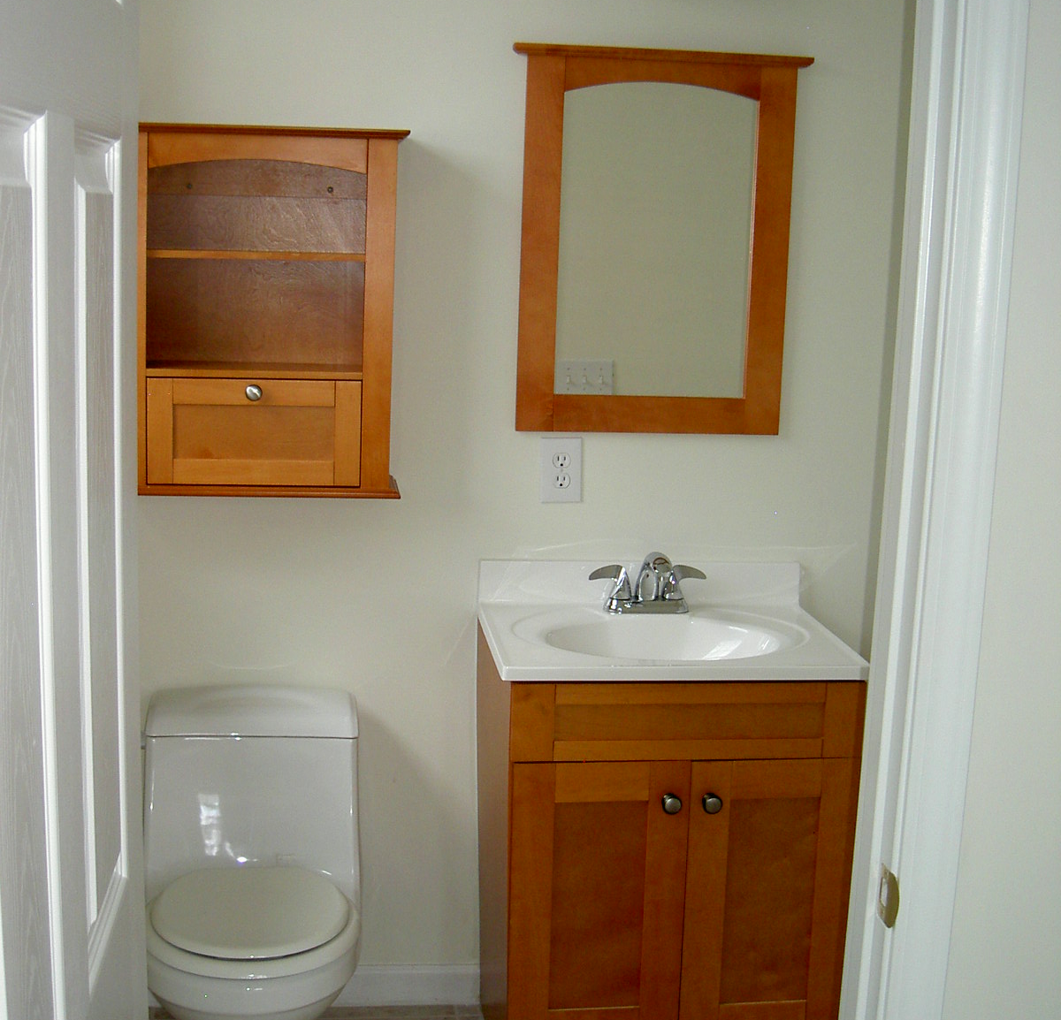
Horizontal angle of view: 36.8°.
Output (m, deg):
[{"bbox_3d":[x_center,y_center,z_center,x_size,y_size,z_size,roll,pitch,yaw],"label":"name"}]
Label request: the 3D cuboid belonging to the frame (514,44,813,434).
[{"bbox_3d":[0.238,-0.498,3.001,0.569,0.718,0.045,0,10,-8],"label":"frame"}]

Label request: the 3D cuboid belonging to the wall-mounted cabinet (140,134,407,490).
[{"bbox_3d":[-0.486,-0.354,2.843,0.523,0.639,0.212,0,10,-8],"label":"wall-mounted cabinet"}]

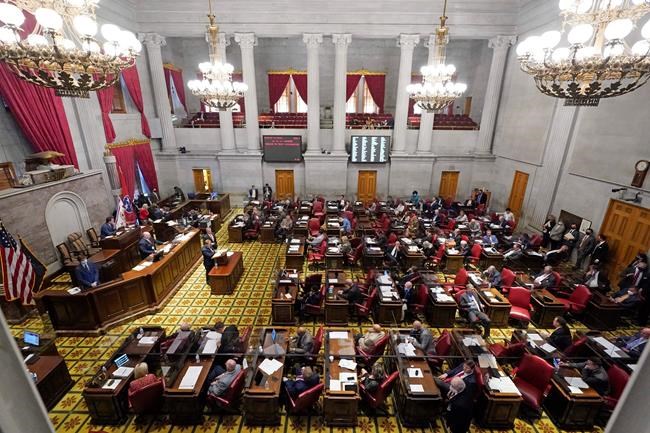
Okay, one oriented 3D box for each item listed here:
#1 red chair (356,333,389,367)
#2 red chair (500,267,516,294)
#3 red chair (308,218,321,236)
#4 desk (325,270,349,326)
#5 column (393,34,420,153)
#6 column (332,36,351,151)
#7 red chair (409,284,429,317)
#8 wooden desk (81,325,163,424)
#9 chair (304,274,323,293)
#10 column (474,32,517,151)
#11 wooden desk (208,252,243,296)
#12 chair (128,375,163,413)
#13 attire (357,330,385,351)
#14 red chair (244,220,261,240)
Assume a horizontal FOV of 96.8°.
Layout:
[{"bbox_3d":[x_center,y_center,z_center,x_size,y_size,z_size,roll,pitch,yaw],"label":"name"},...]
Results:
[{"bbox_3d":[1.072,3.187,6.815,0.640,1.030,0.660,-15,23,-38],"label":"red chair"},{"bbox_3d":[5.908,2.317,9.813,0.690,1.080,0.670,-3,19,-9],"label":"red chair"},{"bbox_3d":[-0.535,0.650,14.387,0.600,1.080,0.660,0,19,-3],"label":"red chair"},{"bbox_3d":[0.351,2.535,9.273,0.690,0.790,1.920,0,19,-1],"label":"desk"},{"bbox_3d":[5.052,-7.542,18.383,1.250,6.827,1.200,0,18,0],"label":"column"},{"bbox_3d":[1.005,-7.538,18.372,1.250,6.823,1.200,0,18,0],"label":"column"},{"bbox_3d":[2.747,2.608,8.665,0.660,1.080,0.600,-1,19,-5],"label":"red chair"},{"bbox_3d":[-4.443,3.511,6.638,0.690,0.750,1.900,0,18,1],"label":"wooden desk"},{"bbox_3d":[-0.465,2.269,9.570,0.630,1.060,0.670,-11,22,-30],"label":"chair"},{"bbox_3d":[10.249,-7.217,17.558,1.200,6.680,1.200,1,19,1],"label":"column"},{"bbox_3d":[-3.602,2.034,10.706,0.680,0.750,1.800,1,19,0],"label":"wooden desk"},{"bbox_3d":[-3.554,3.541,6.025,0.670,1.080,0.690,-9,20,-26],"label":"chair"},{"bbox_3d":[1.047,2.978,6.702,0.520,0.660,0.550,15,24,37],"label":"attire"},{"bbox_3d":[-3.563,0.706,14.424,0.660,1.030,0.640,0,18,0],"label":"red chair"}]

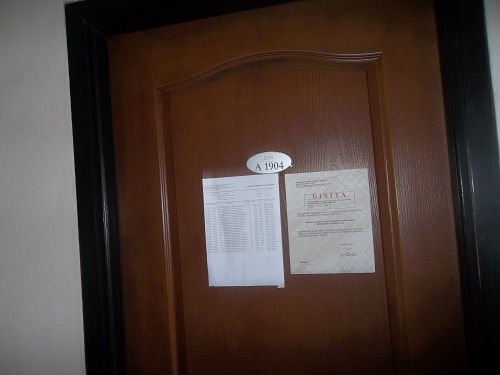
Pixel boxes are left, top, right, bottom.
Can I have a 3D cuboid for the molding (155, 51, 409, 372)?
[{"bbox_3d":[0.057,0.114,1.027,0.622,0.950,0.040,-5,-2,13],"label":"molding"}]

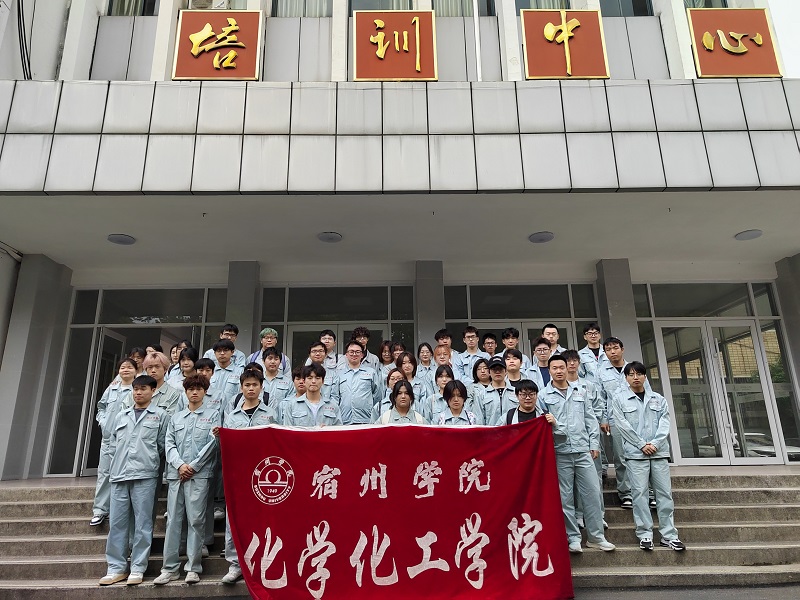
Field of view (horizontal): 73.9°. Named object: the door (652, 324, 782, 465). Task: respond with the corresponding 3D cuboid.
[{"bbox_3d":[5.830,1.655,9.747,1.920,2.629,0.160,-1,-16,-1],"label":"door"}]

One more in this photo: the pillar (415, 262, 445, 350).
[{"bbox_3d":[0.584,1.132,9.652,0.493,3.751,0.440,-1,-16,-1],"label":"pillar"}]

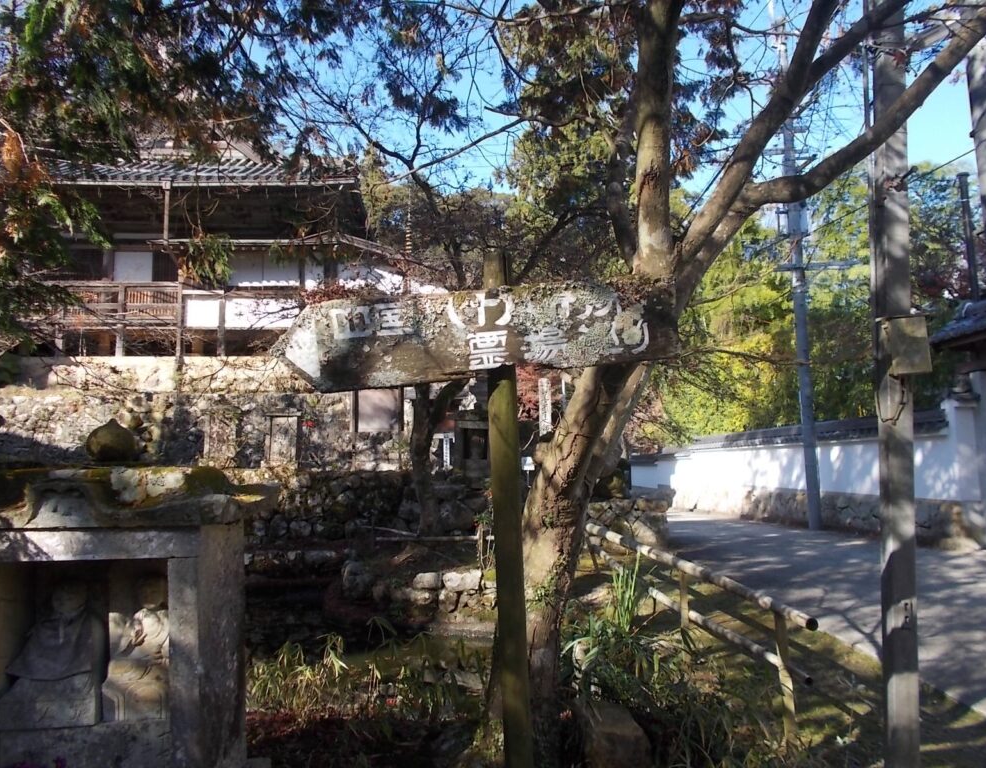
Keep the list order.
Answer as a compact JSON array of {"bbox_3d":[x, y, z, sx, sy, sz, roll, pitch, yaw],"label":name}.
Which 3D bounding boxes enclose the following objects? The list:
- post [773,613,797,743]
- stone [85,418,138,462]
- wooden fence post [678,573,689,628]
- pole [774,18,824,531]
[{"bbox_3d":[1.625,1.627,4.264,0.075,0.701,0.075,-3,-7,0],"label":"post"},{"bbox_3d":[-1.362,0.206,2.750,0.184,0.165,0.184,-1,-7,0],"label":"stone"},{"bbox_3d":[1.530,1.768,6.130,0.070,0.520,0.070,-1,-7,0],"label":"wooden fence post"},{"bbox_3d":[7.471,-2.925,18.833,0.320,12.833,0.320,-1,-7,0],"label":"pole"}]

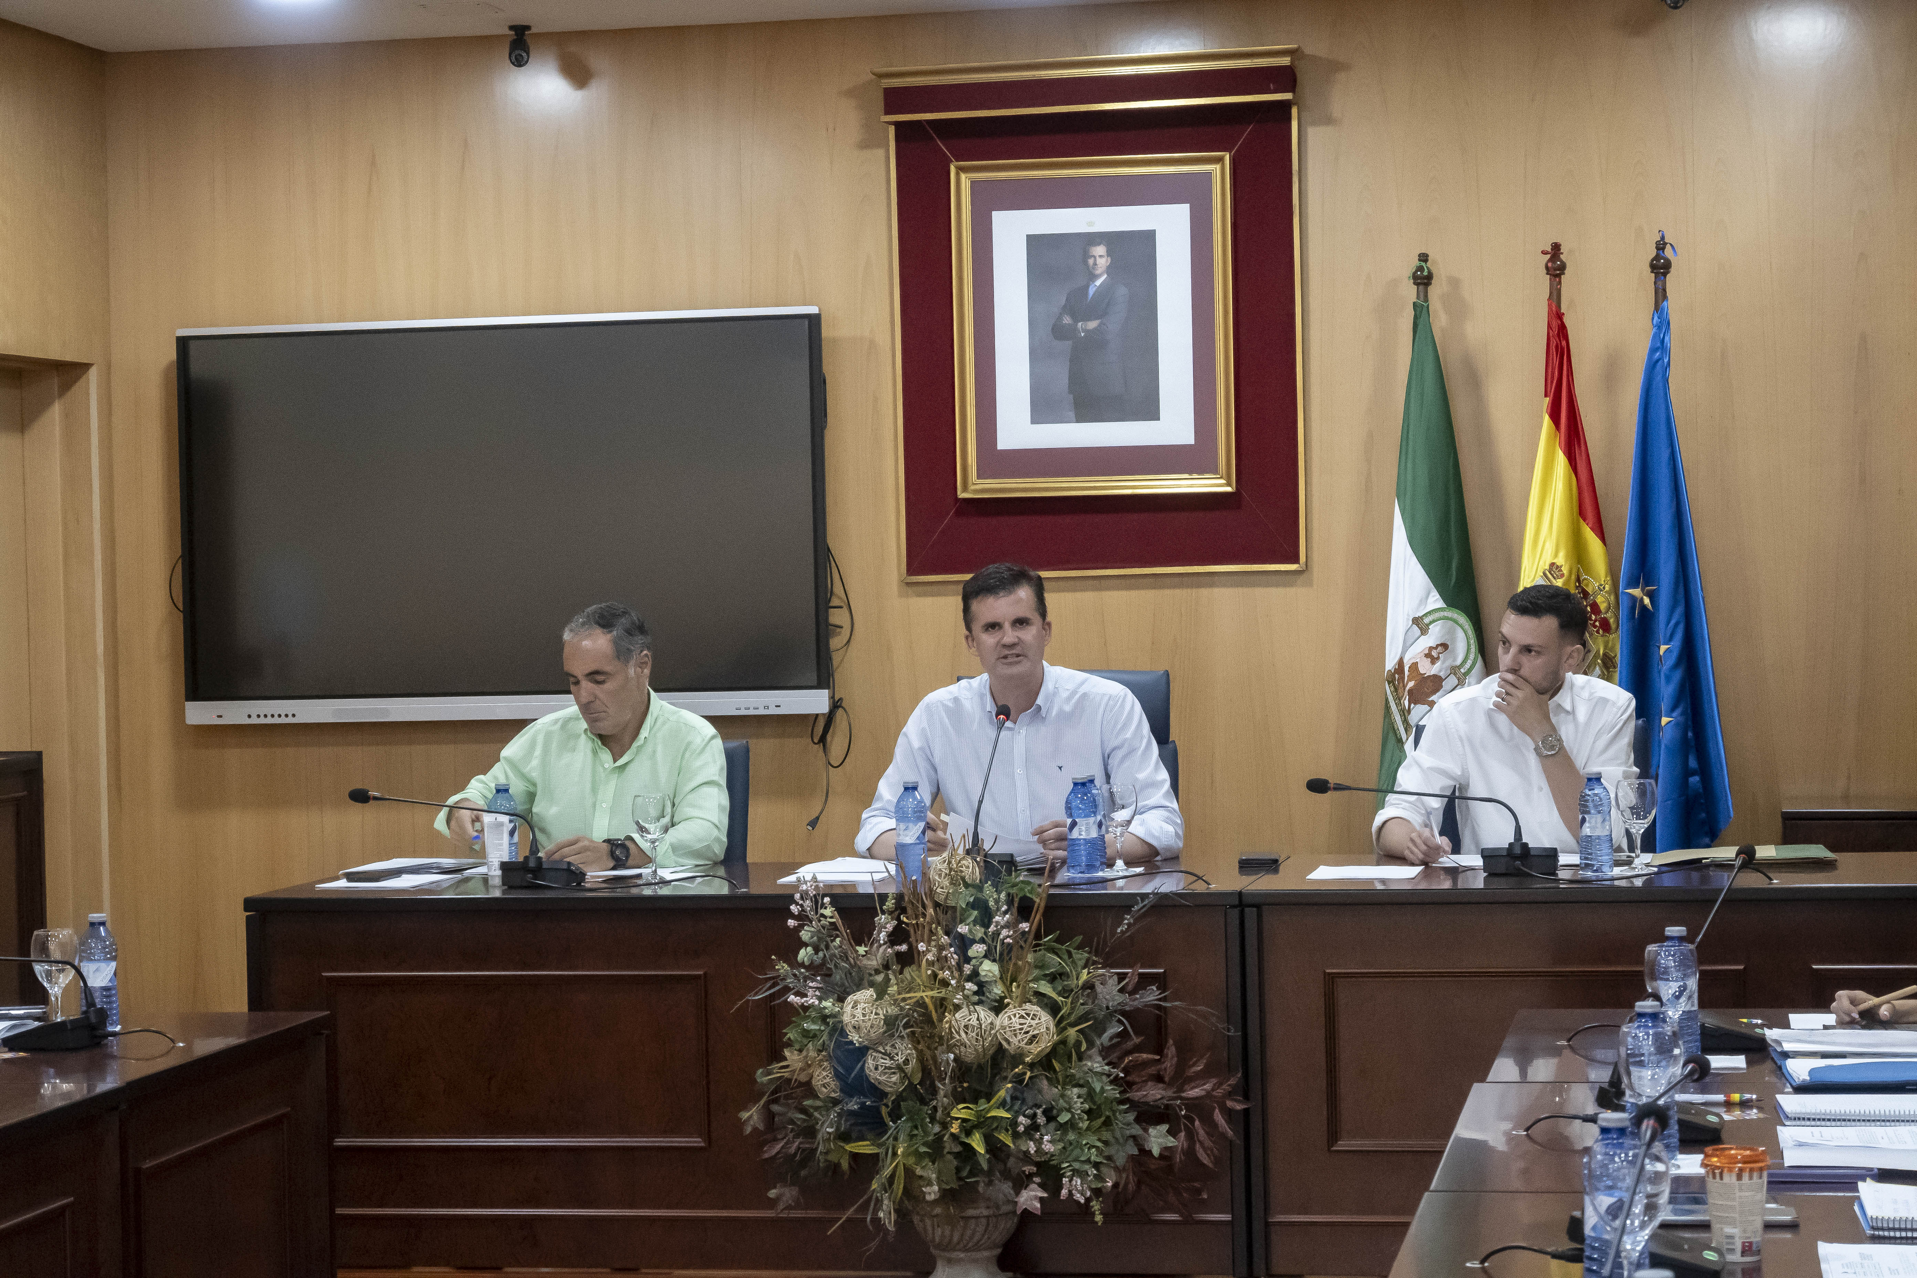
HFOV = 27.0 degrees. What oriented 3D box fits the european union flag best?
[{"bbox_3d":[1.697,-0.069,9.370,0.280,1.450,0.220,-1,1,11],"label":"european union flag"}]

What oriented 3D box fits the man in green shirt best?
[{"bbox_3d":[-0.827,0.591,9.004,0.634,1.341,0.780,-1,1,14],"label":"man in green shirt"}]

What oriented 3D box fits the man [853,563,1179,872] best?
[{"bbox_3d":[0.152,0.535,8.648,0.680,1.400,0.750,-1,1,7],"label":"man"}]

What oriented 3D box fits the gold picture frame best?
[{"bbox_3d":[0.337,-0.781,9.986,0.700,0.840,0.045,-1,1,11],"label":"gold picture frame"}]

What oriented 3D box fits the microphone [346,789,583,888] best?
[{"bbox_3d":[-1.030,0.413,8.383,0.507,0.205,0.160,-1,1,11],"label":"microphone"}]

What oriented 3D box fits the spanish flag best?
[{"bbox_3d":[1.476,-0.057,9.414,0.285,1.480,0.220,-1,1,11],"label":"spanish flag"}]

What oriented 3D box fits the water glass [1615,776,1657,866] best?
[{"bbox_3d":[1.355,0.371,7.980,0.081,0.181,0.081,-1,1,11],"label":"water glass"}]

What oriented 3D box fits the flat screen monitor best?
[{"bbox_3d":[-1.172,-0.309,10.284,1.712,1.028,0.090,-1,1,11],"label":"flat screen monitor"}]

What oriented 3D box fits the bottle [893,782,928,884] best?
[{"bbox_3d":[-0.099,0.395,8.252,0.067,0.204,0.067,-1,1,0],"label":"bottle"}]

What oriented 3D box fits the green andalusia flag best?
[{"bbox_3d":[1.179,-0.079,9.655,0.300,1.500,0.220,-1,1,11],"label":"green andalusia flag"}]

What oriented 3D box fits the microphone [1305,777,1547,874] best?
[{"bbox_3d":[0.963,0.376,8.103,0.505,0.196,0.150,-1,1,11],"label":"microphone"}]

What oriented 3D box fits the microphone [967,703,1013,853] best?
[{"bbox_3d":[0.071,0.316,8.370,0.150,0.347,0.380,-1,1,11],"label":"microphone"}]

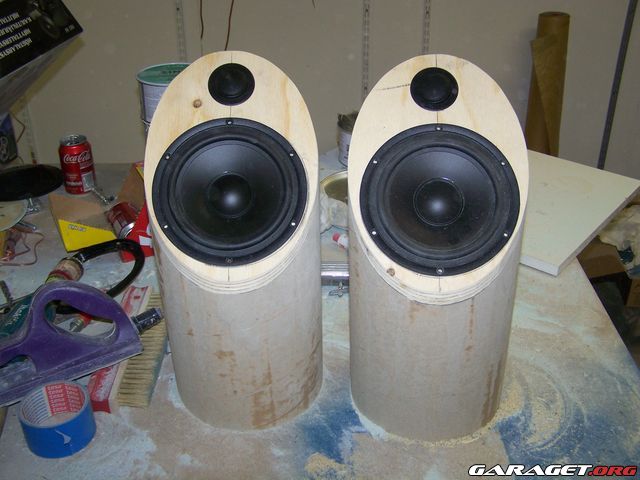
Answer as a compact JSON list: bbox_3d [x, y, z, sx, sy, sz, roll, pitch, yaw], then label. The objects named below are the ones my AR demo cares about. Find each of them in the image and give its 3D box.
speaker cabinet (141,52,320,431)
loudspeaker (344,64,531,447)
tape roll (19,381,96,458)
[{"bbox_3d":[-0.101,0.006,0.873,0.203,0.427,0.203,-2,30,-1],"label":"speaker cabinet"},{"bbox_3d":[0.136,0.017,0.846,0.203,0.425,0.203,1,30,4],"label":"loudspeaker"},{"bbox_3d":[-0.327,0.225,0.880,0.085,0.050,0.085,-1,30,1],"label":"tape roll"}]

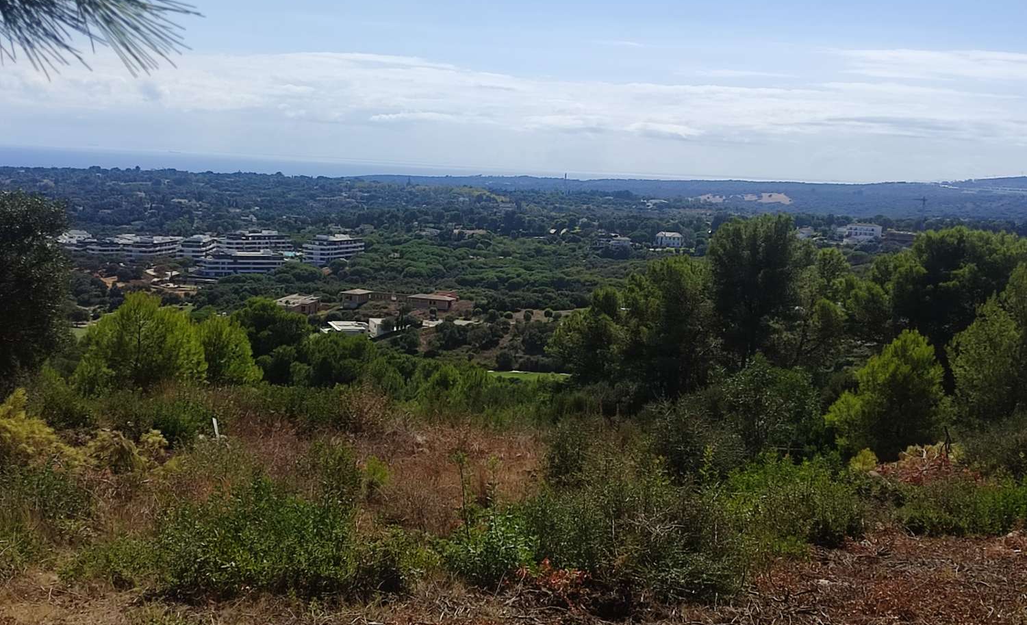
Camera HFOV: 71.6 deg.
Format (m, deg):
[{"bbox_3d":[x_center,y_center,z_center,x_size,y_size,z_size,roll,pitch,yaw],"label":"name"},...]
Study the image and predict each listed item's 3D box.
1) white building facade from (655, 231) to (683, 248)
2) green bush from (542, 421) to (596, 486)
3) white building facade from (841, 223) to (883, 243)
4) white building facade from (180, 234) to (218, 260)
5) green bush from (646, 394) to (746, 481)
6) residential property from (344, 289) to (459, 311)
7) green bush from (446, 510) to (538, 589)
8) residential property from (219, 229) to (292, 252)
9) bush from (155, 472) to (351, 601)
[{"bbox_3d":[116.479,-54.622,535.000,20.000,11.500,13.000,3,12,0],"label":"white building facade"},{"bbox_3d":[0.512,1.300,6.600,0.500,0.620,0.450,3,12,0],"label":"green bush"},{"bbox_3d":[256.706,-58.679,525.000,25.000,12.500,14.000,5,12,12],"label":"white building facade"},{"bbox_3d":[-194.611,-40.779,442.000,14.000,14.000,24.000,2,12,-5],"label":"white building facade"},{"bbox_3d":[1.999,1.374,8.000,1.100,0.950,0.900,3,12,0],"label":"green bush"},{"bbox_3d":[-41.726,-4.935,262.000,39.000,6.000,12.000,5,12,14],"label":"residential property"},{"bbox_3d":[-0.129,1.382,4.200,0.530,0.400,0.420,3,12,0],"label":"green bush"},{"bbox_3d":[-169.157,-46.399,470.000,44.000,15.000,20.000,0,12,-13],"label":"residential property"},{"bbox_3d":[-1.415,1.257,4.100,1.080,0.580,0.750,3,12,0],"label":"bush"}]

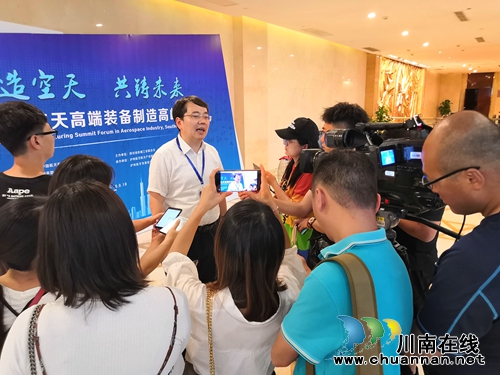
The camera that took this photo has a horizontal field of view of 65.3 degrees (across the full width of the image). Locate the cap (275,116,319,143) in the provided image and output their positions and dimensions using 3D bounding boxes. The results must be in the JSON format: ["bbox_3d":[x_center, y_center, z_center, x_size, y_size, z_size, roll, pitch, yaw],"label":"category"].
[{"bbox_3d":[0.265,-0.316,2.200,0.250,0.150,0.175,-4,12,-12],"label":"cap"}]

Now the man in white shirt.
[{"bbox_3d":[-0.332,0.337,2.340,0.500,1.720,0.320,-9,15,-35],"label":"man in white shirt"}]

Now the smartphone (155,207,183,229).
[{"bbox_3d":[-0.398,0.155,1.937,0.075,0.012,0.157,12,38,11],"label":"smartphone"}]

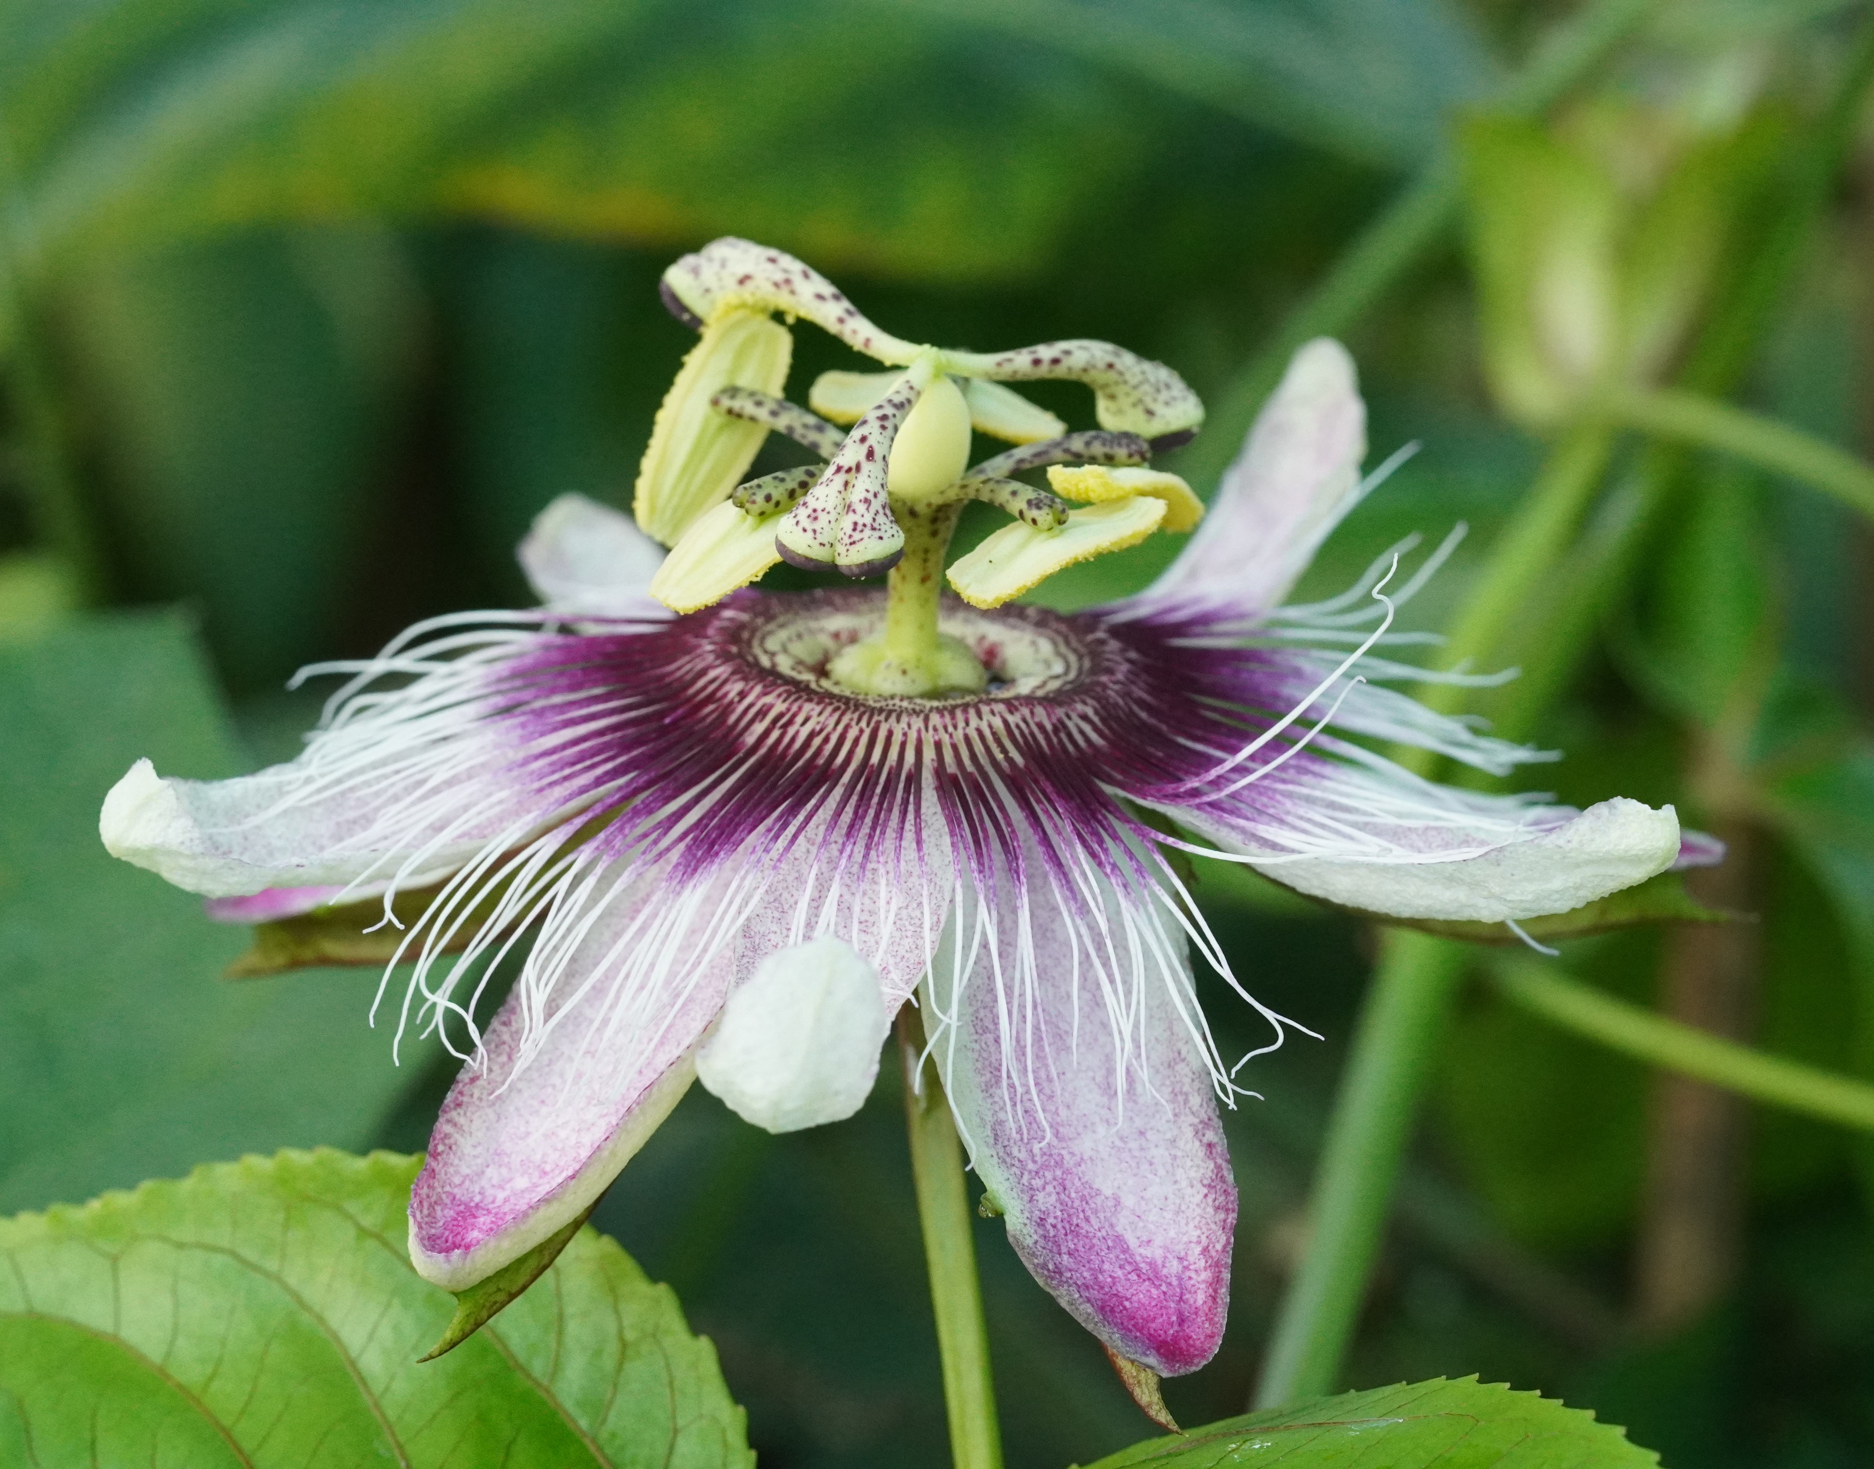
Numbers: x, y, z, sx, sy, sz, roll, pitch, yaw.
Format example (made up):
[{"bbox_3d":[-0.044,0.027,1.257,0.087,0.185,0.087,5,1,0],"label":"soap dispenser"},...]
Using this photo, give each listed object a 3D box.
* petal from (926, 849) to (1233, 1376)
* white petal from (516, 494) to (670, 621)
[{"bbox_3d":[0.007,0.015,0.367,0.014,0.028,0.005,-7,-22,-24],"label":"petal"},{"bbox_3d":[-0.014,-0.008,0.394,0.011,0.005,0.019,-9,23,-39],"label":"white petal"}]

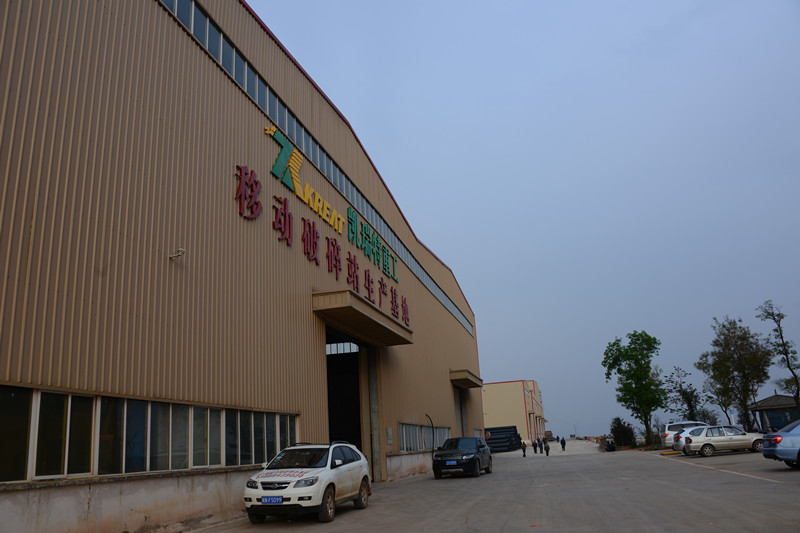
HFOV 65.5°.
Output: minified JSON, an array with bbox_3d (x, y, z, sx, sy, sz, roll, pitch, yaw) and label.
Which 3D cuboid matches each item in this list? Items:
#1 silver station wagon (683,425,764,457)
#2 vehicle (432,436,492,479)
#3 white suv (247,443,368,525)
[{"bbox_3d":[17.354,9.207,33.010,4.150,1.470,1.640,-7,-17,12],"label":"silver station wagon"},{"bbox_3d":[2.818,8.416,27.535,1.930,1.640,4.370,-9,-17,18],"label":"vehicle"},{"bbox_3d":[-2.124,5.242,15.365,1.870,1.710,4.800,-7,-17,12],"label":"white suv"}]

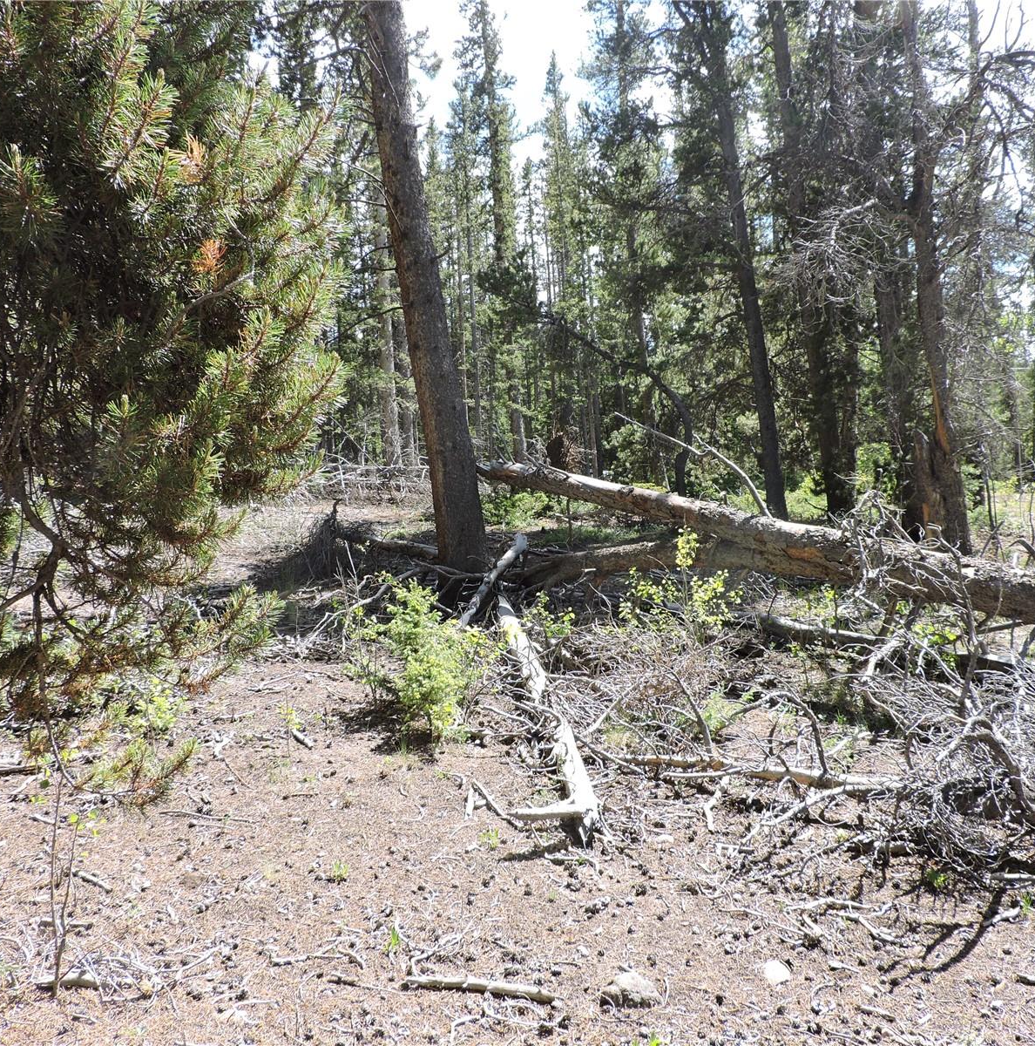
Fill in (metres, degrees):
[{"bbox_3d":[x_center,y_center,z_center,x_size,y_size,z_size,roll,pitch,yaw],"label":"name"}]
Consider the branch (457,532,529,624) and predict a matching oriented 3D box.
[{"bbox_3d":[-0.182,0.412,7.150,0.110,0.110,0.929,22,53,17],"label":"branch"}]

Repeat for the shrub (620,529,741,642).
[{"bbox_3d":[1.117,0.430,6.631,0.777,0.762,0.650,-3,6,0],"label":"shrub"}]

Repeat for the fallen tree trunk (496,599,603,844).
[{"bbox_3d":[-0.031,0.879,5.504,0.340,0.280,3.824,-3,6,-5],"label":"fallen tree trunk"}]

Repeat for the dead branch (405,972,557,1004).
[{"bbox_3d":[-0.110,1.288,2.676,0.440,0.038,0.045,-1,6,14],"label":"dead branch"}]

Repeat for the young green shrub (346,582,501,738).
[{"bbox_3d":[-0.486,0.704,5.016,0.723,0.774,0.660,-3,6,0],"label":"young green shrub"}]

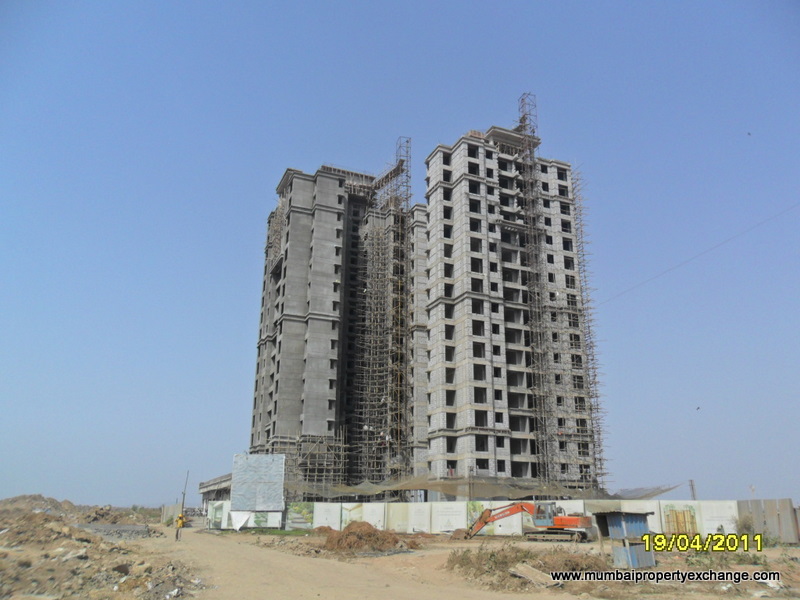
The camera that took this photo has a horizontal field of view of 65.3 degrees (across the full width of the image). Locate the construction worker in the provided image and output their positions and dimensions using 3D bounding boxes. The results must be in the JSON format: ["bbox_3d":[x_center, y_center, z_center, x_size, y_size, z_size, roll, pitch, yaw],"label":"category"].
[{"bbox_3d":[-14.365,14.985,41.107,0.660,1.700,0.420,7,-20,-17],"label":"construction worker"}]

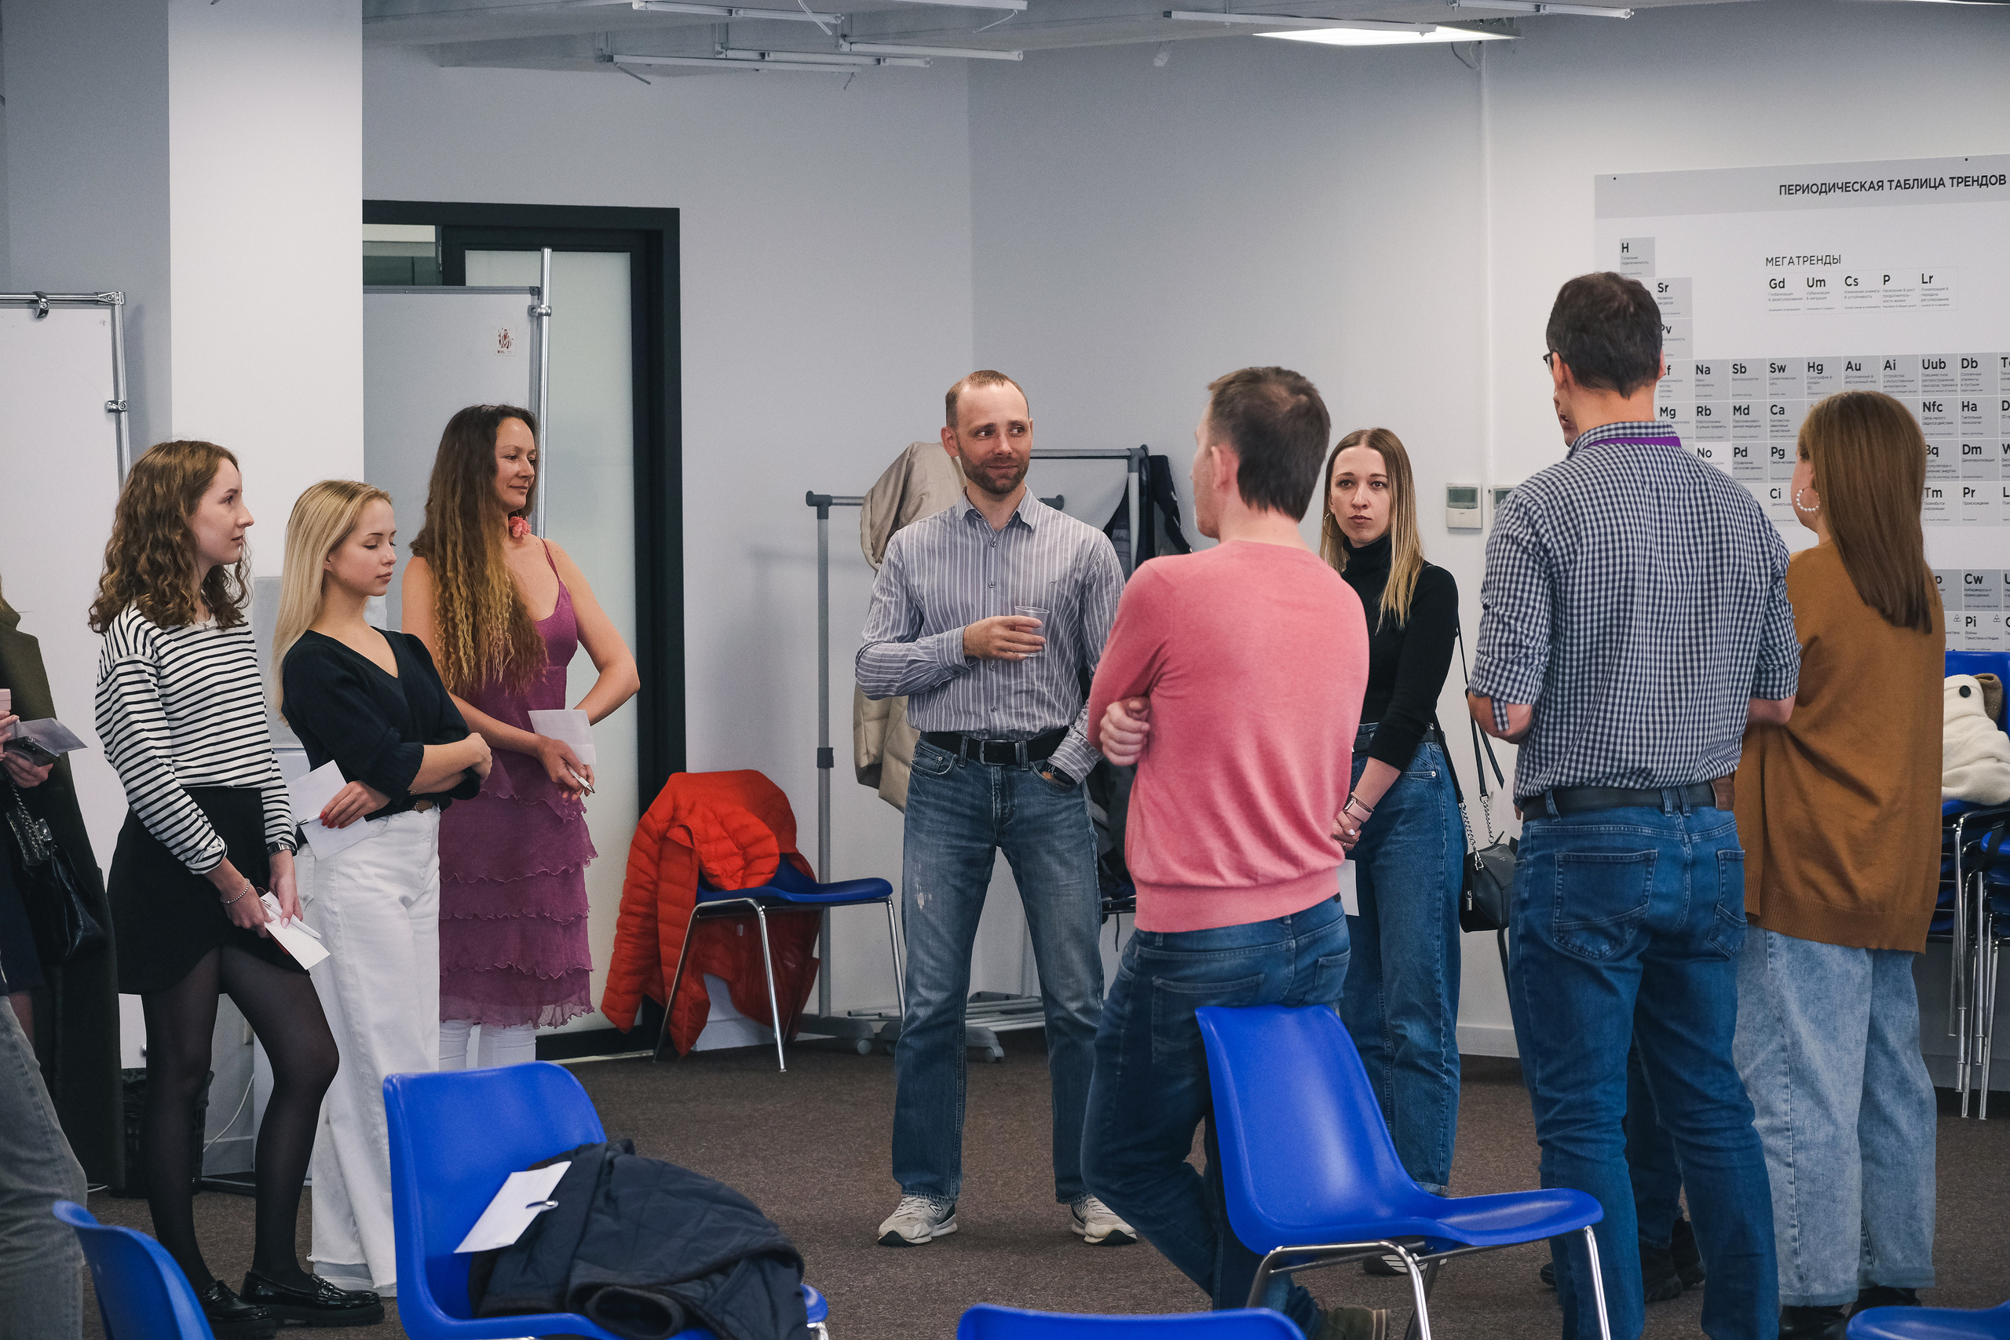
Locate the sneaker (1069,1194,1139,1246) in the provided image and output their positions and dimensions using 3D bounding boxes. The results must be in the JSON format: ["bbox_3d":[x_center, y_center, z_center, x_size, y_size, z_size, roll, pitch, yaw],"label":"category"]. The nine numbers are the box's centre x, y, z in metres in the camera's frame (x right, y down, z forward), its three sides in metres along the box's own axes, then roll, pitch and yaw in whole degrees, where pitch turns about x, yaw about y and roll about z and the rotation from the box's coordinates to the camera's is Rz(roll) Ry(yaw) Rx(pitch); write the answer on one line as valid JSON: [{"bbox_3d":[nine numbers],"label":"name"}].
[{"bbox_3d":[0.202,1.118,12.093,0.110,0.115,0.300,-1,2,-9],"label":"sneaker"}]

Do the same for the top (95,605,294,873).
[{"bbox_3d":[-1.520,0.129,10.988,0.310,0.500,0.400,1,2,34],"label":"top"}]

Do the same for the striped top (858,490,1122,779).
[{"bbox_3d":[-0.028,-0.068,12.097,0.550,0.610,0.340,-1,2,2],"label":"striped top"}]

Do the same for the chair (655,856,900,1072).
[{"bbox_3d":[-0.610,0.644,15.632,0.520,0.780,0.520,1,3,40],"label":"chair"}]

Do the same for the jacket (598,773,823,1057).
[{"bbox_3d":[-0.760,0.633,15.700,0.400,0.740,0.610,1,3,40],"label":"jacket"}]

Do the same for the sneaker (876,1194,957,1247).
[{"bbox_3d":[-0.178,1.122,12.129,0.110,0.115,0.300,0,2,19],"label":"sneaker"}]

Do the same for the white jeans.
[{"bbox_3d":[-1.231,0.740,11.392,0.280,0.940,0.350,1,3,44],"label":"white jeans"}]

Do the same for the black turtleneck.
[{"bbox_3d":[0.718,-0.036,11.579,0.410,0.480,0.290,0,2,30],"label":"black turtleneck"}]

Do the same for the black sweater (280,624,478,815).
[{"bbox_3d":[-1.205,0.104,11.338,0.280,0.380,0.410,1,3,42],"label":"black sweater"}]

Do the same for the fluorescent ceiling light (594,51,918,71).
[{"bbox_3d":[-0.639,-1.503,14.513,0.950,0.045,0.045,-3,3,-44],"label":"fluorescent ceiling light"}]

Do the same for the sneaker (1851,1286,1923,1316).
[{"bbox_3d":[1.594,1.129,10.617,0.100,0.120,0.260,-1,2,-19],"label":"sneaker"}]

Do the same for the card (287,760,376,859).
[{"bbox_3d":[-1.284,0.266,11.171,0.110,0.165,0.008,-25,-3,8],"label":"card"}]

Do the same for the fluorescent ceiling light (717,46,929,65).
[{"bbox_3d":[-0.441,-1.498,14.314,0.720,0.045,0.045,-3,3,-44],"label":"fluorescent ceiling light"}]

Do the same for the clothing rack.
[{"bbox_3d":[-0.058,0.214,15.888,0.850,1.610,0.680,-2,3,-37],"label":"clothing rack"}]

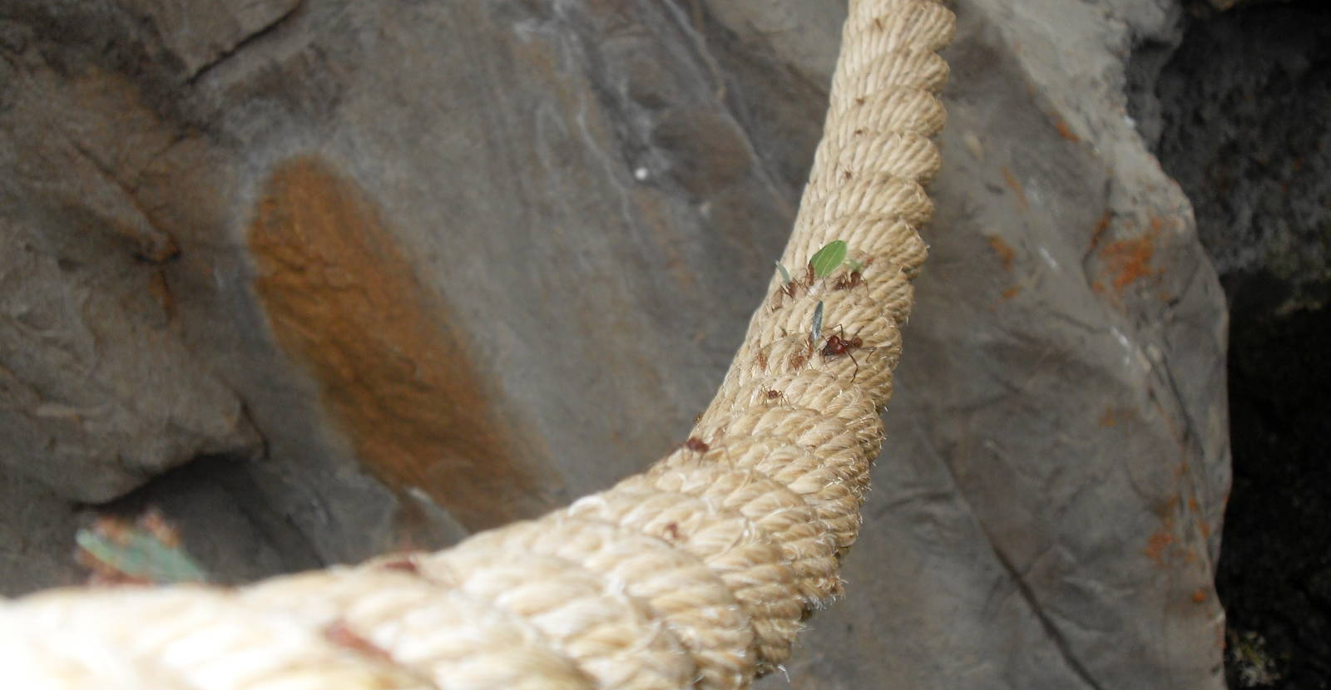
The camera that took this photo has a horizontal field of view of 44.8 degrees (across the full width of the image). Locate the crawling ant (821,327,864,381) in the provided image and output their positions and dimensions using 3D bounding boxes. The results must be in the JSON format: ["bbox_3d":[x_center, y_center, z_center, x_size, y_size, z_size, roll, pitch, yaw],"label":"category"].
[{"bbox_3d":[0.051,0.002,0.460,0.013,0.005,0.013,-21,60,-39],"label":"crawling ant"}]

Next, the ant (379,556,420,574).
[{"bbox_3d":[-0.034,0.028,0.205,0.006,0.002,0.003,-3,7,-20],"label":"ant"}]

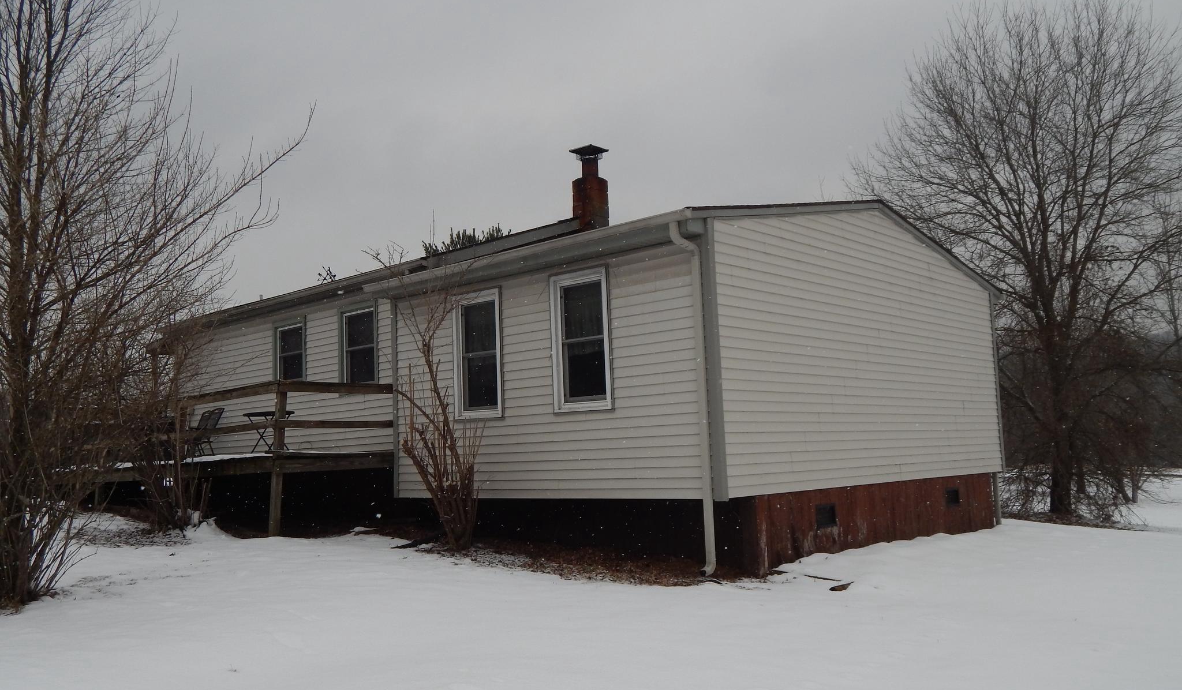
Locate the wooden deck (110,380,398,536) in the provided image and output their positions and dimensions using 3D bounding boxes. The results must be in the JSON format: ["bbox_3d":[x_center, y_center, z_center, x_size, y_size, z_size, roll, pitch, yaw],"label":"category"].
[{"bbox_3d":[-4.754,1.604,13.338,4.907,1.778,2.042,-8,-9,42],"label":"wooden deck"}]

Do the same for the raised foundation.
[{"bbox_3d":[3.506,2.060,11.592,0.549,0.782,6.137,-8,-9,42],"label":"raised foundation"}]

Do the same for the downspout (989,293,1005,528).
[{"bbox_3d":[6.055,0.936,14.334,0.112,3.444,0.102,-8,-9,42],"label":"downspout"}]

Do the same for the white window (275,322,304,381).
[{"bbox_3d":[-4.658,0.148,14.761,0.823,0.965,0.102,-8,-9,42],"label":"white window"}]

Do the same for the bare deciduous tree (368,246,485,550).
[{"bbox_3d":[-1.795,0.578,10.414,1.250,3.500,1.150,-1,-7,-10],"label":"bare deciduous tree"}]

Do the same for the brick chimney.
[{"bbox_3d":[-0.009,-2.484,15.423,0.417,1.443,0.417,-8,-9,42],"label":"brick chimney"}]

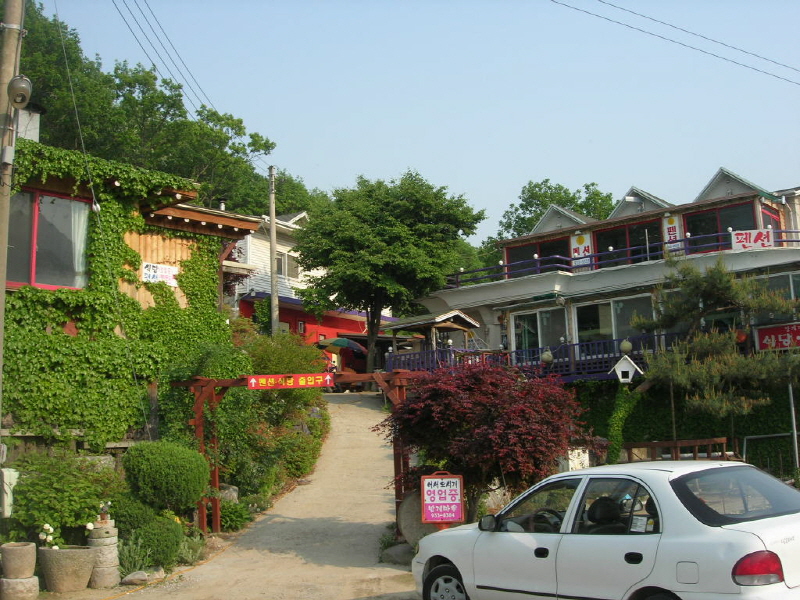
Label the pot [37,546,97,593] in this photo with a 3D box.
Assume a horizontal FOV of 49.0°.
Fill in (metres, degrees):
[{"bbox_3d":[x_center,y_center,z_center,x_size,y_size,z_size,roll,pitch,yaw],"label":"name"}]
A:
[{"bbox_3d":[-3.722,3.002,9.800,0.670,0.509,0.600,-1,-9,0],"label":"pot"}]

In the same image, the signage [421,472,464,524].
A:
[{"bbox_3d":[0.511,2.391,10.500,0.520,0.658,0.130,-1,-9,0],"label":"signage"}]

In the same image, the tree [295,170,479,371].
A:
[{"bbox_3d":[-0.485,-0.906,37.000,8.089,9.100,7.600,-1,-9,0],"label":"tree"}]

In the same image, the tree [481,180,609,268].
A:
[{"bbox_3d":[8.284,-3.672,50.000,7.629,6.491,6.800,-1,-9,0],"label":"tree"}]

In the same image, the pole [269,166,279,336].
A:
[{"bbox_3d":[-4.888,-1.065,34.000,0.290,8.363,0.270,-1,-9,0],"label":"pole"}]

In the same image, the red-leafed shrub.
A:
[{"bbox_3d":[1.300,2.217,13.200,3.307,2.555,3.000,-1,-9,0],"label":"red-leafed shrub"}]

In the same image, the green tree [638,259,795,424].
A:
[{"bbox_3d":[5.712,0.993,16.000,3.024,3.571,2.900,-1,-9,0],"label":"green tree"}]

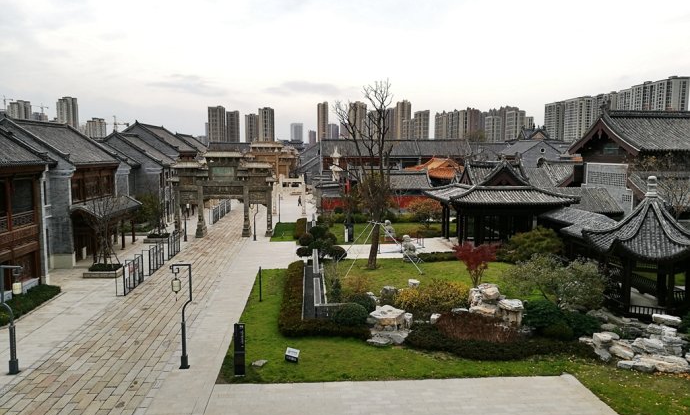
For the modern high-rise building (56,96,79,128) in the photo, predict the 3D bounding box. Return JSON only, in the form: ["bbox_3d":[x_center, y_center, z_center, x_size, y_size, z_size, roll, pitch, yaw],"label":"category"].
[{"bbox_3d":[-437.015,-128.955,845.984,24.000,89.500,19.000,0,6,-4],"label":"modern high-rise building"}]

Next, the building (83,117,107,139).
[{"bbox_3d":[-390.271,-111.312,843.236,26.000,61.000,18.000,0,6,-4],"label":"building"}]

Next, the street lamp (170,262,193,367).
[{"bbox_3d":[-6.589,4.343,21.552,0.840,4.300,0.400,0,6,-4],"label":"street lamp"}]

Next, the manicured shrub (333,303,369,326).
[{"bbox_3d":[0.298,5.237,26.679,1.650,1.100,1.600,0,6,0],"label":"manicured shrub"}]

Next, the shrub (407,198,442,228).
[{"bbox_3d":[8.729,0.575,57.213,4.000,3.250,3.700,0,6,-4],"label":"shrub"}]

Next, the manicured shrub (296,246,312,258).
[{"bbox_3d":[-3.282,3.590,43.600,1.250,0.980,1.250,0,6,-4],"label":"manicured shrub"}]

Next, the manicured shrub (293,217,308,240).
[{"bbox_3d":[-4.445,2.135,54.547,1.150,0.660,11.000,0,6,-4],"label":"manicured shrub"}]

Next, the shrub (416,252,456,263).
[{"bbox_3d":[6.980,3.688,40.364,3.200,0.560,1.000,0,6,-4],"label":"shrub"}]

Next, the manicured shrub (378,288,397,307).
[{"bbox_3d":[2.276,4.722,28.512,0.950,1.020,0.900,0,6,-4],"label":"manicured shrub"}]

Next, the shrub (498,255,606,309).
[{"bbox_3d":[10.582,3.741,27.334,5.100,2.900,4.000,0,6,-4],"label":"shrub"}]

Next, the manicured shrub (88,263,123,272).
[{"bbox_3d":[-15.983,4.029,36.006,1.850,0.260,1.600,0,6,-4],"label":"manicured shrub"}]

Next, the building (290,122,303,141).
[{"bbox_3d":[-129.782,-187.530,1446.641,31.000,79.900,26.000,0,6,-4],"label":"building"}]

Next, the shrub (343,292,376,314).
[{"bbox_3d":[0.826,4.984,28.664,1.700,1.200,1.700,0,6,0],"label":"shrub"}]

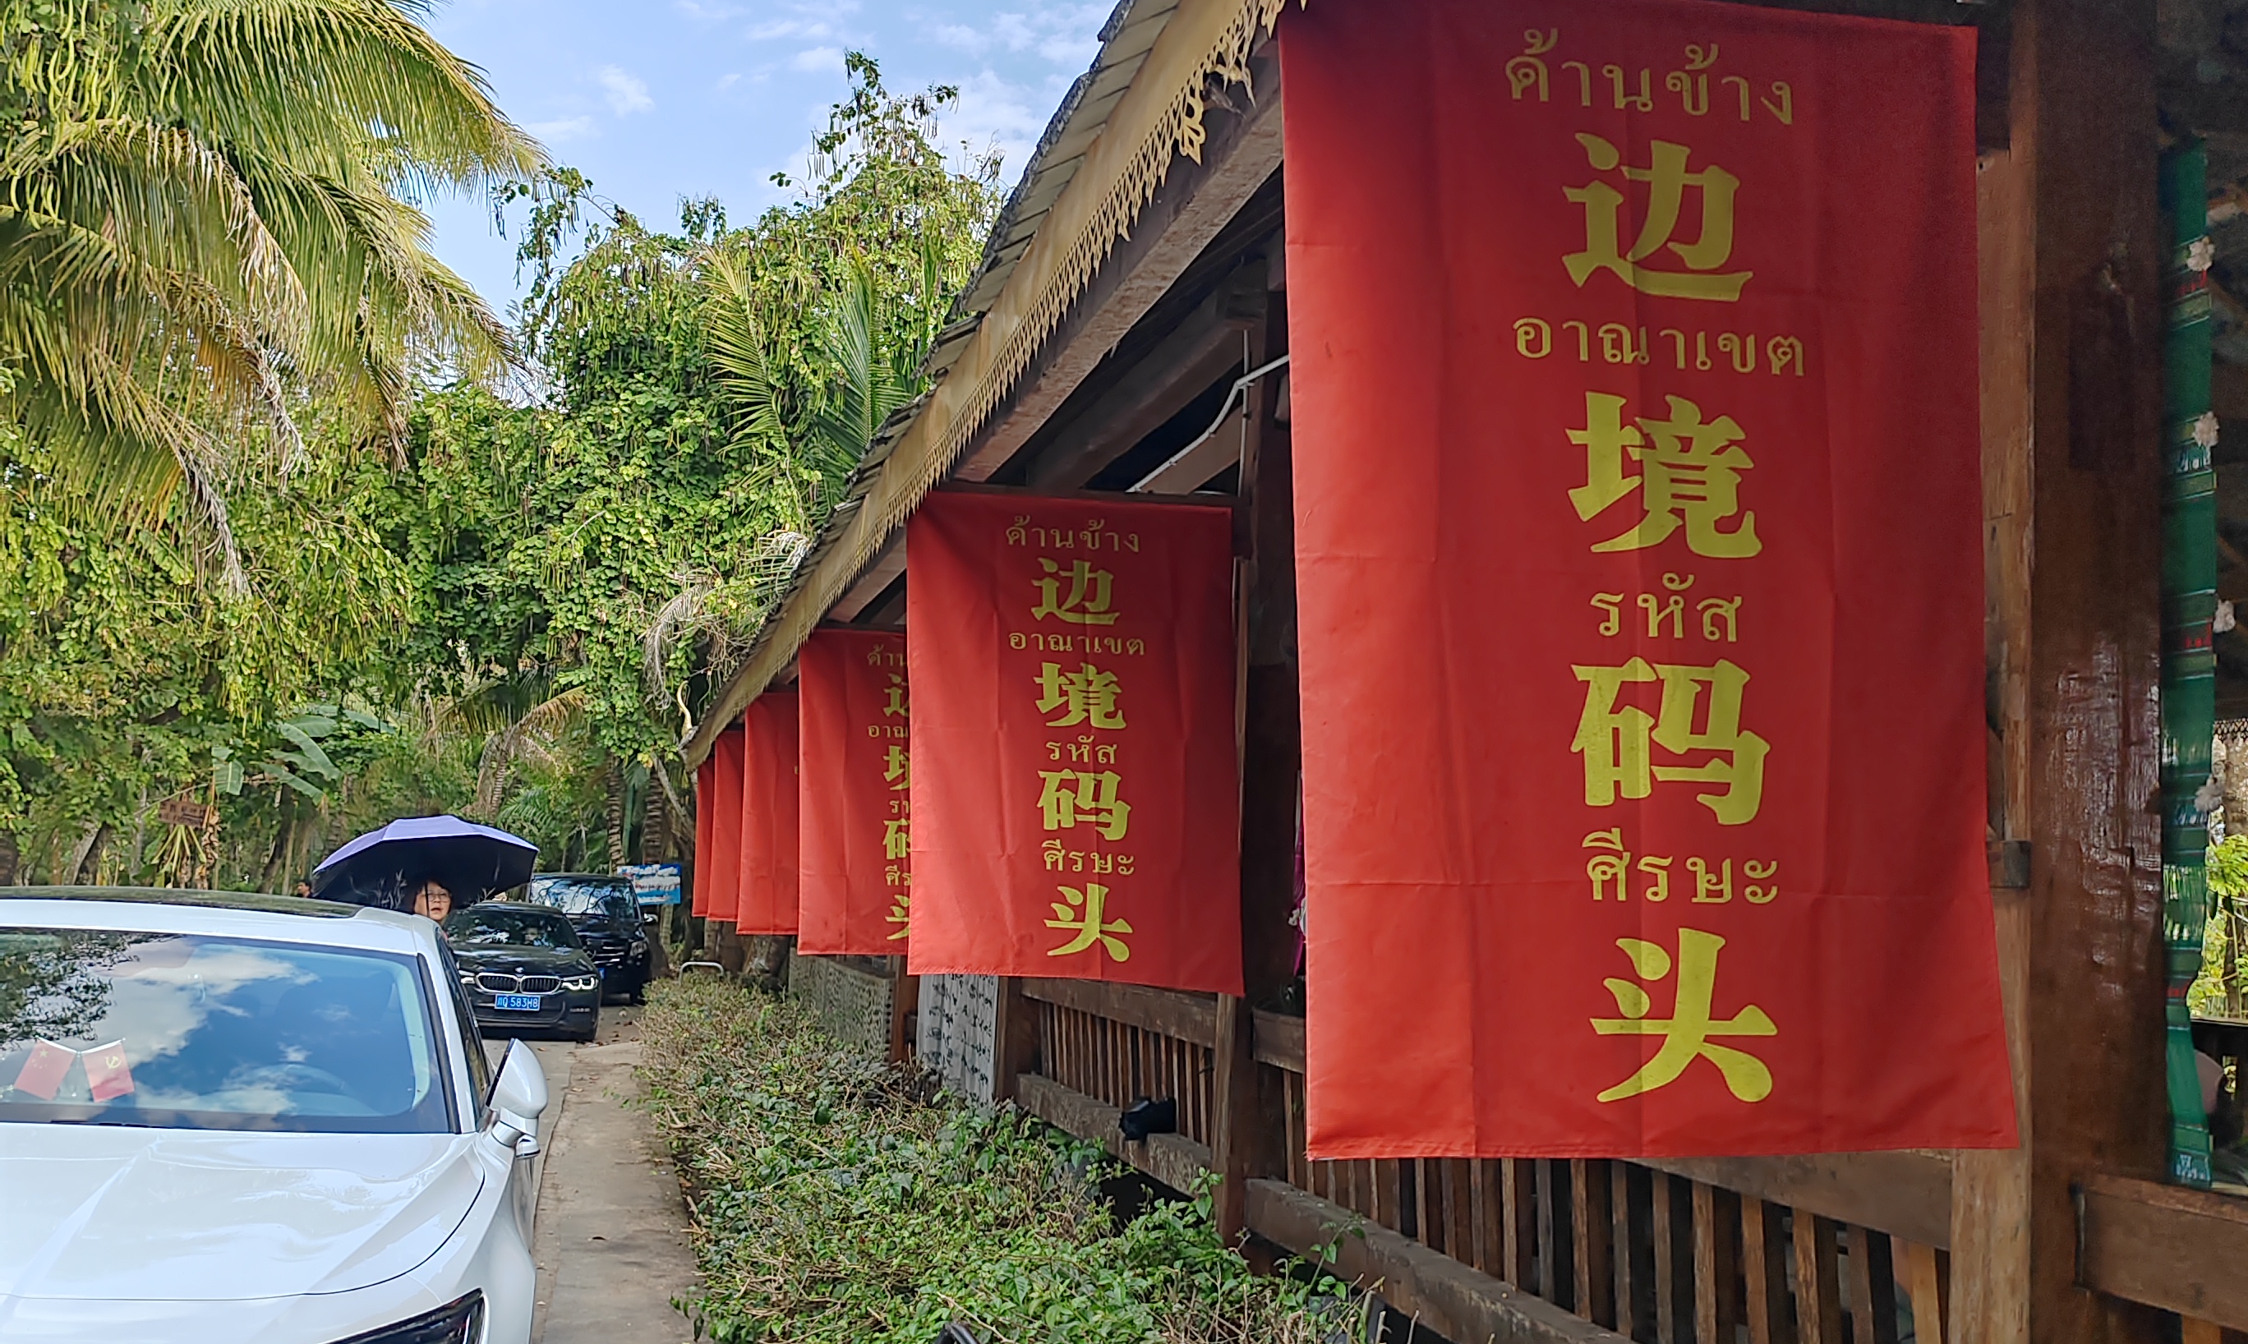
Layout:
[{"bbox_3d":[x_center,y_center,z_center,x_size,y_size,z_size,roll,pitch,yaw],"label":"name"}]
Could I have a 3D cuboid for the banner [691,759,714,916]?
[{"bbox_3d":[-3.601,1.624,22.458,0.980,1.500,0.030,3,-6,-12],"label":"banner"}]

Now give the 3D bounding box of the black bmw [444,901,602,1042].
[{"bbox_3d":[-6.942,3.377,27.007,1.870,1.490,5.000,3,-6,-14],"label":"black bmw"}]

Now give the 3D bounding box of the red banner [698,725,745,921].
[{"bbox_3d":[-2.760,1.238,18.527,0.980,1.500,0.030,3,-6,-12],"label":"red banner"}]

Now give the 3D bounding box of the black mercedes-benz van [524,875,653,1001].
[{"bbox_3d":[-8.208,4.033,35.973,1.920,1.860,5.100,3,-6,-14],"label":"black mercedes-benz van"}]

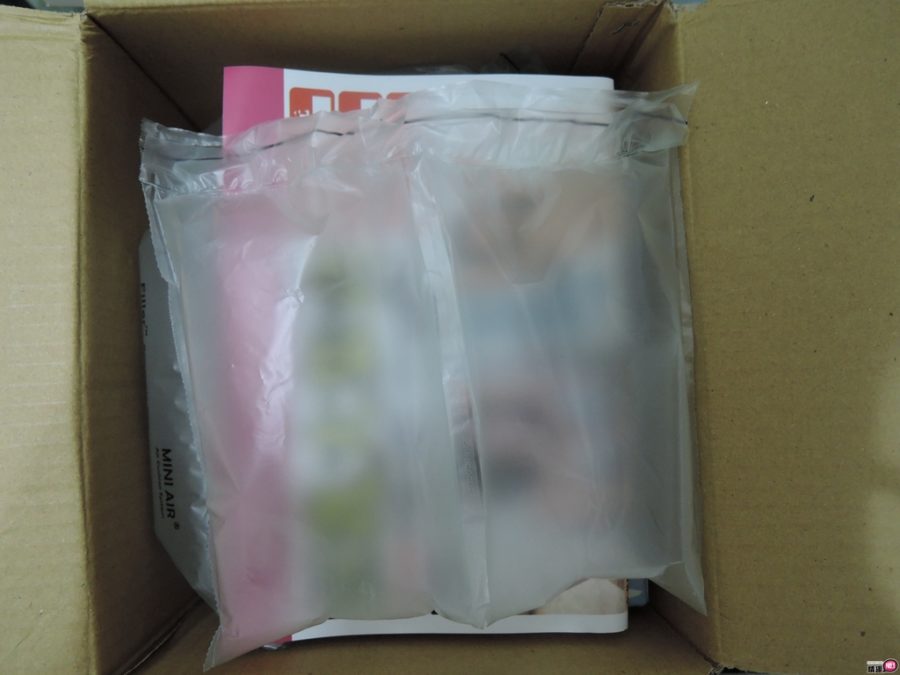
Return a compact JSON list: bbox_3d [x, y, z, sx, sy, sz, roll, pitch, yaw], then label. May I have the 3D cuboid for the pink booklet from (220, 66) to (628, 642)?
[{"bbox_3d":[-0.013,0.008,0.330,0.210,0.010,0.297,-1,88,-2],"label":"pink booklet"}]

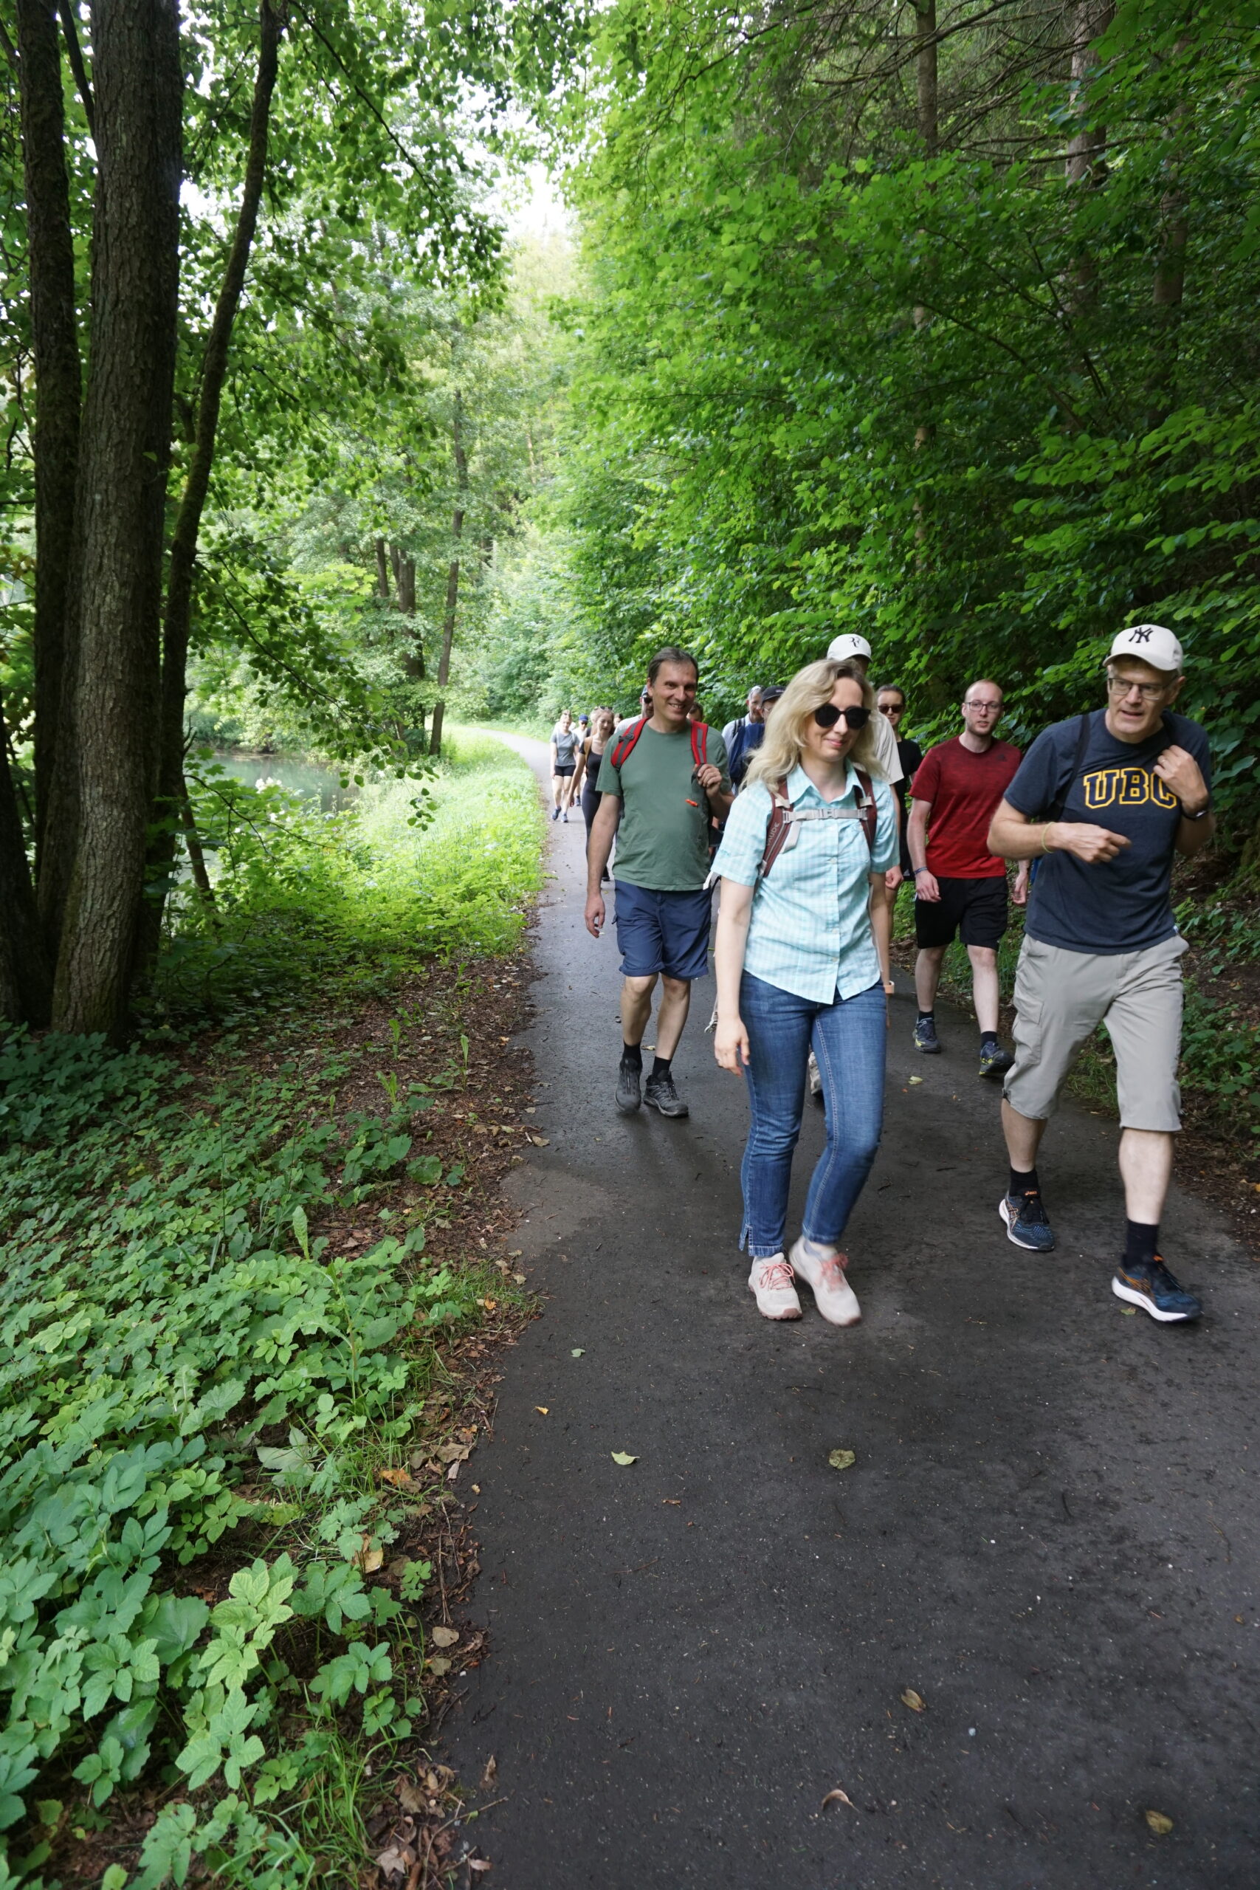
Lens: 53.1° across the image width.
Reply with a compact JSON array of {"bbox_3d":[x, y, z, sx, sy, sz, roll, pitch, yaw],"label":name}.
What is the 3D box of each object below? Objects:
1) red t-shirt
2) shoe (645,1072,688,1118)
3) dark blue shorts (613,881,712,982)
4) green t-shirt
[{"bbox_3d":[1.530,-0.633,5.747,0.490,0.640,0.300,-1,10,-3],"label":"red t-shirt"},{"bbox_3d":[0.150,0.597,5.081,0.110,0.120,0.290,-4,11,-24],"label":"shoe"},{"bbox_3d":[0.130,-0.058,4.996,0.390,0.470,0.310,-1,10,-8],"label":"dark blue shorts"},{"bbox_3d":[0.125,-0.539,4.931,0.510,0.660,0.320,-2,10,-9],"label":"green t-shirt"}]

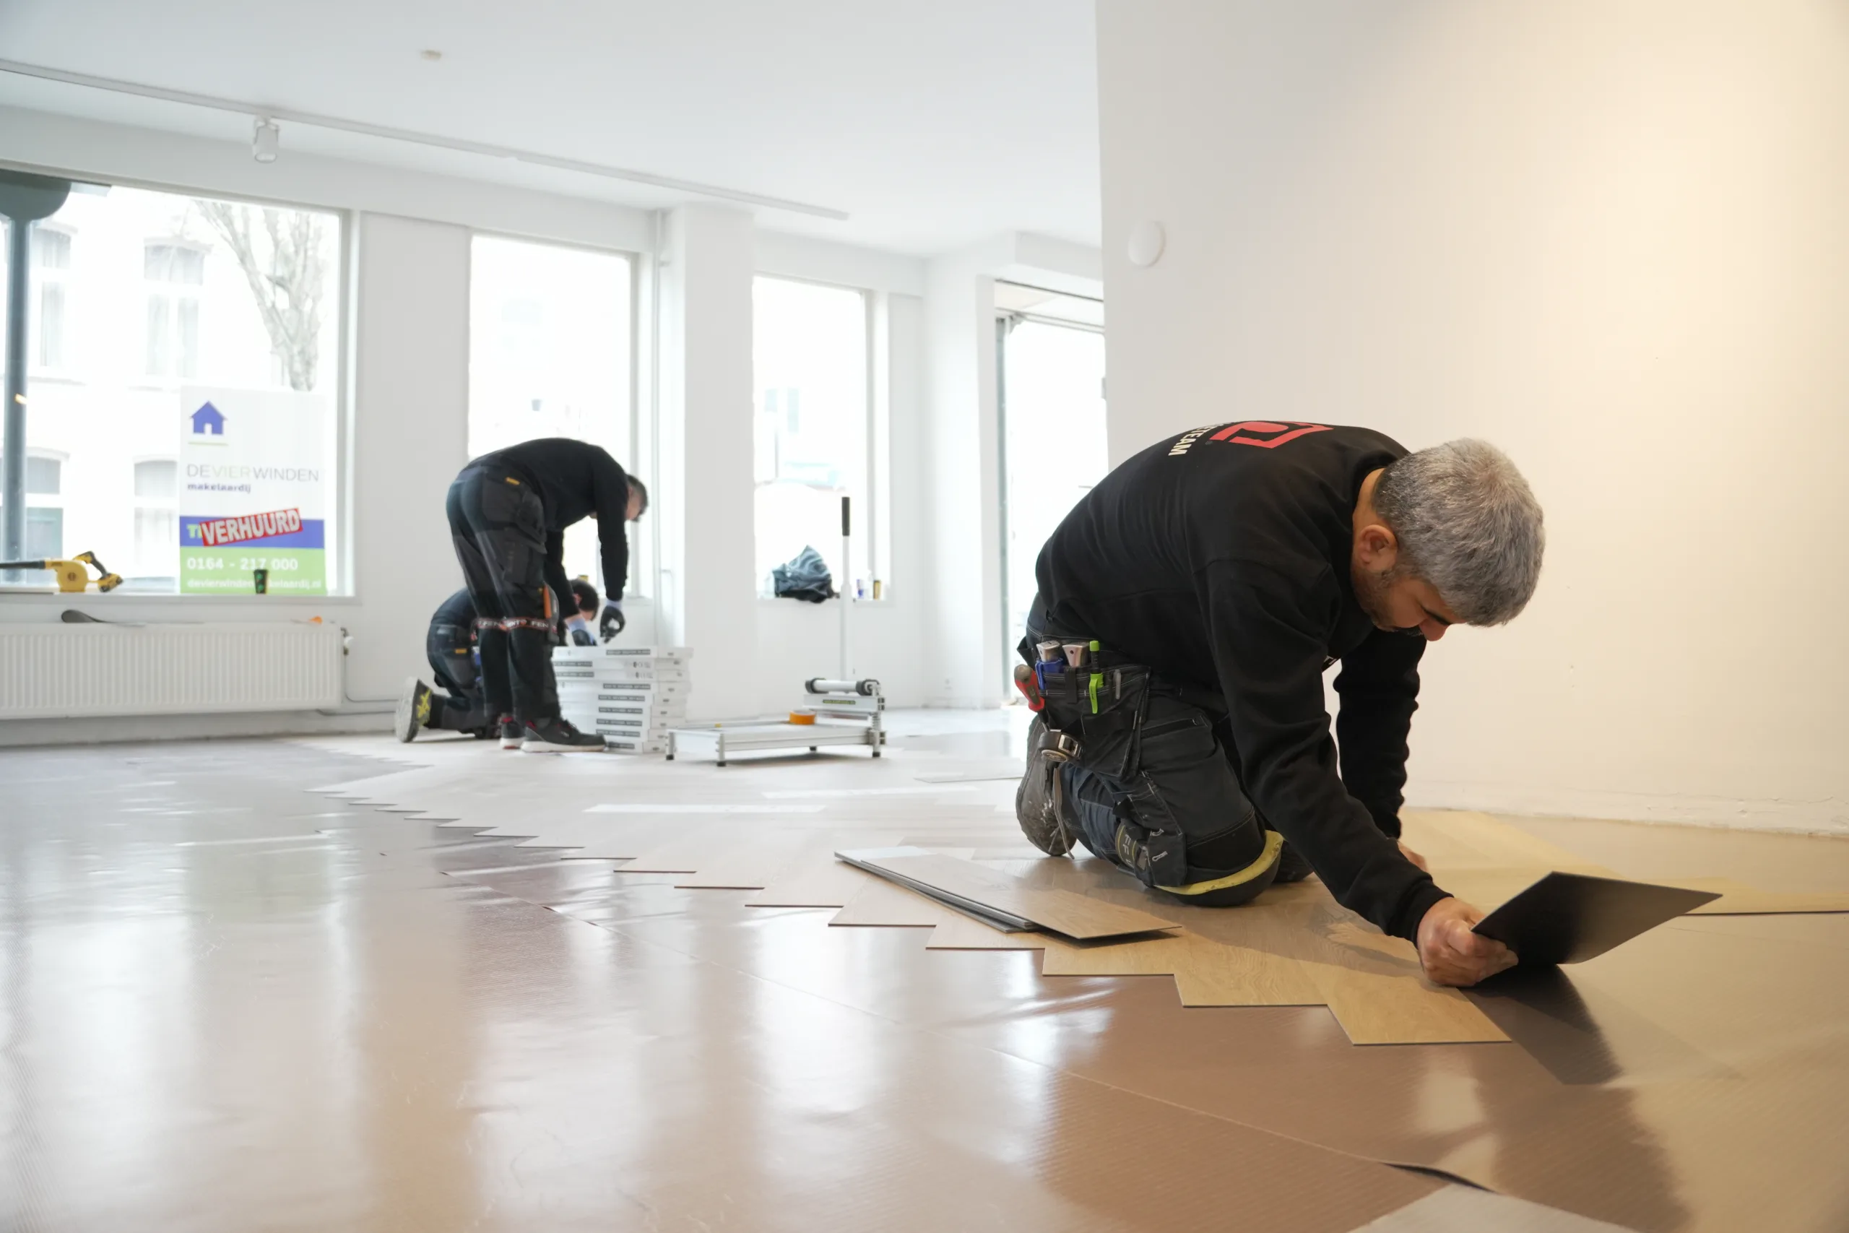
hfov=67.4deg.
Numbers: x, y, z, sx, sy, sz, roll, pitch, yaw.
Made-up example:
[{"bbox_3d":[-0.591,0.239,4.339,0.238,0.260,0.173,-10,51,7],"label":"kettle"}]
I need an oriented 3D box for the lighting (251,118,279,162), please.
[{"bbox_3d":[-2.732,-1.972,5.750,0.105,0.180,0.105,0,-1,-31],"label":"lighting"}]

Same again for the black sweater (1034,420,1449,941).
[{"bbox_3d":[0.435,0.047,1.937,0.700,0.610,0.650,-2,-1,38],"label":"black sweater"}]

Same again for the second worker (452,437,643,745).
[{"bbox_3d":[-1.406,-0.083,5.150,0.700,1.130,0.500,0,-1,-26],"label":"second worker"}]

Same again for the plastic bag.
[{"bbox_3d":[-0.652,-0.222,7.500,0.350,0.310,0.250,0,-1,-31],"label":"plastic bag"}]

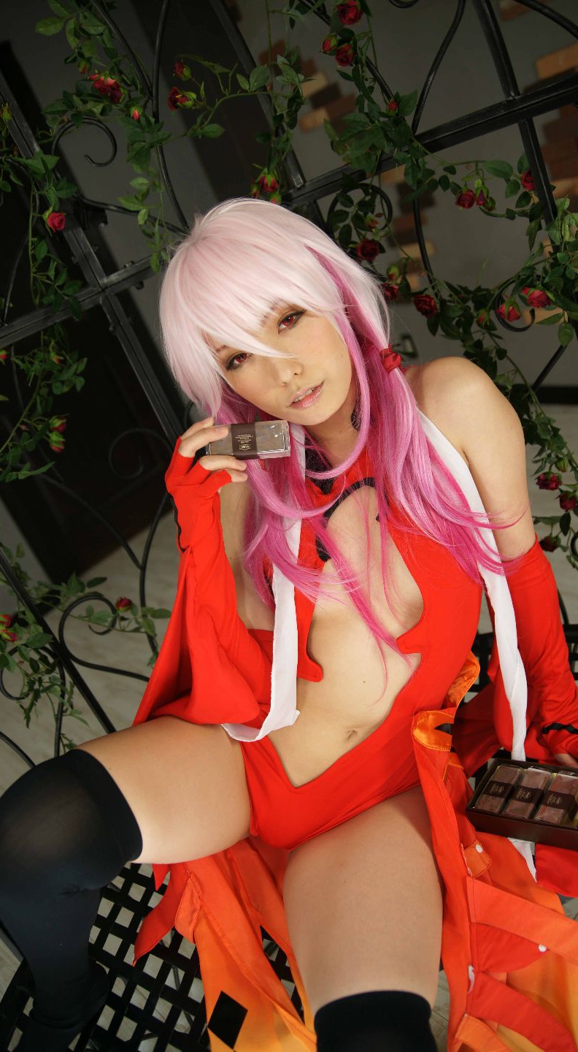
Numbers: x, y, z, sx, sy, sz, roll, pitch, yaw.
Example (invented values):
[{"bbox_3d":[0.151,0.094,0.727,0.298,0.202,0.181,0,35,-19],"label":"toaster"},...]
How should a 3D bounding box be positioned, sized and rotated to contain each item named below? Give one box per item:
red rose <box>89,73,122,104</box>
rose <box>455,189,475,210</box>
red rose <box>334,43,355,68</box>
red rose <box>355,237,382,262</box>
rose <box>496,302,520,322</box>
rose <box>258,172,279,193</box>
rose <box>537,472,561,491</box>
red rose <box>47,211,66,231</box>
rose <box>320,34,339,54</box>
[{"bbox_3d":[-0.238,-0.567,1.060,0.041,0.037,0.035,-24,19,0],"label":"red rose"},{"bbox_3d":[0.237,-0.438,1.096,0.027,0.027,0.027,-21,20,11],"label":"rose"},{"bbox_3d":[0.071,-0.596,1.035,0.028,0.029,0.027,-21,20,11],"label":"red rose"},{"bbox_3d":[0.113,-0.393,1.166,0.036,0.035,0.032,-24,19,0],"label":"red rose"},{"bbox_3d":[0.307,-0.299,1.146,0.032,0.029,0.031,-19,20,16],"label":"rose"},{"bbox_3d":[-0.029,-0.479,1.140,0.029,0.029,0.029,-24,19,0],"label":"rose"},{"bbox_3d":[0.395,-0.067,1.243,0.036,0.029,0.034,-19,20,16],"label":"rose"},{"bbox_3d":[-0.318,-0.416,1.118,0.028,0.028,0.027,-30,20,-16],"label":"red rose"},{"bbox_3d":[0.051,-0.607,1.030,0.024,0.026,0.024,-19,20,16],"label":"rose"}]

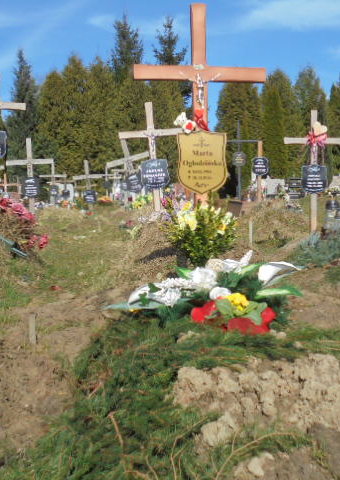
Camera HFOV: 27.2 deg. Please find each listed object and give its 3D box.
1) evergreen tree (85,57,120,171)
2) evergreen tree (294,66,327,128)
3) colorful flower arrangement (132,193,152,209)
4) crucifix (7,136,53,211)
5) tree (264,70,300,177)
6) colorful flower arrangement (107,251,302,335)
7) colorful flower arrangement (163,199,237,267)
[{"bbox_3d":[-3.170,-5.542,33.000,1.785,6.153,1.800,0,4,0],"label":"evergreen tree"},{"bbox_3d":[6.999,-5.654,35.000,1.694,5.978,1.700,0,4,0],"label":"evergreen tree"},{"bbox_3d":[-0.431,-0.611,11.000,0.344,0.266,0.300,0,4,0],"label":"colorful flower arrangement"},{"bbox_3d":[-1.968,-0.889,9.861,0.630,1.057,0.100,0,6,0],"label":"crucifix"},{"bbox_3d":[4.882,-4.800,30.667,1.615,4.870,1.615,0,6,0],"label":"tree"},{"bbox_3d":[0.118,0.184,2.633,0.700,0.238,0.450,0,6,0],"label":"colorful flower arrangement"},{"bbox_3d":[0.140,-0.045,3.514,0.351,0.310,0.340,0,6,0],"label":"colorful flower arrangement"}]

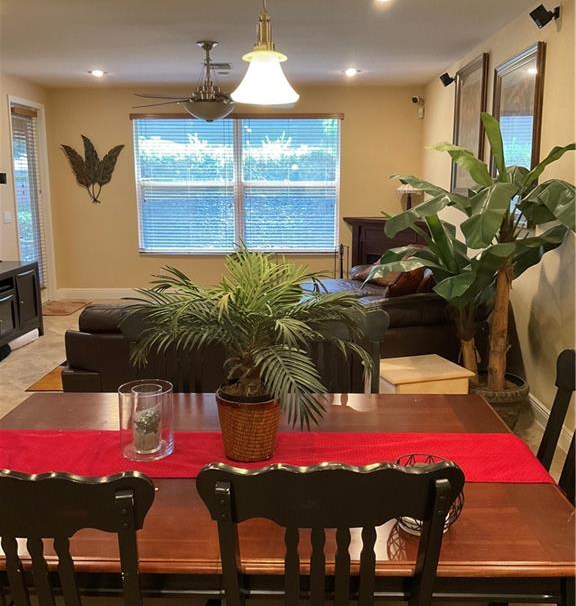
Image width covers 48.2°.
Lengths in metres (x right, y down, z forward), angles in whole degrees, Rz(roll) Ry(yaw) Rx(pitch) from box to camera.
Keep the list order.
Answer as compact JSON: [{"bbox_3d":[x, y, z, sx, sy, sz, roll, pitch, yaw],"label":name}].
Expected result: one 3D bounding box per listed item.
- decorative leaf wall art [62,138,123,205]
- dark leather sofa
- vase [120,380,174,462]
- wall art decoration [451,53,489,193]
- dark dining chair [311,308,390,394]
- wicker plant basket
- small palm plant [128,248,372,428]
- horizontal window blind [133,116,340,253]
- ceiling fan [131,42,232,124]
[{"bbox_3d":[-2.516,-1.717,8.296,0.830,0.860,0.050,0,11,1],"label":"decorative leaf wall art"},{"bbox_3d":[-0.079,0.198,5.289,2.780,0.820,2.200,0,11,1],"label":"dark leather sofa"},{"bbox_3d":[-0.447,0.370,2.046,0.164,0.210,0.164,0,11,1],"label":"vase"},{"bbox_3d":[1.674,-1.606,5.982,0.040,1.150,0.930,0,11,1],"label":"wall art decoration"},{"bbox_3d":[0.188,0.594,2.704,0.510,1.040,0.570,0,11,1],"label":"dark dining chair"},{"bbox_3d":[-0.122,0.376,2.035,0.204,0.200,0.204,0,11,1],"label":"wicker plant basket"},{"bbox_3d":[-0.117,0.088,1.966,0.750,0.520,0.660,0,11,1],"label":"small palm plant"},{"bbox_3d":[-0.645,-1.509,8.304,2.680,1.770,0.080,0,11,1],"label":"horizontal window blind"},{"bbox_3d":[-0.673,-1.901,5.536,1.400,0.660,1.400,0,11,1],"label":"ceiling fan"}]

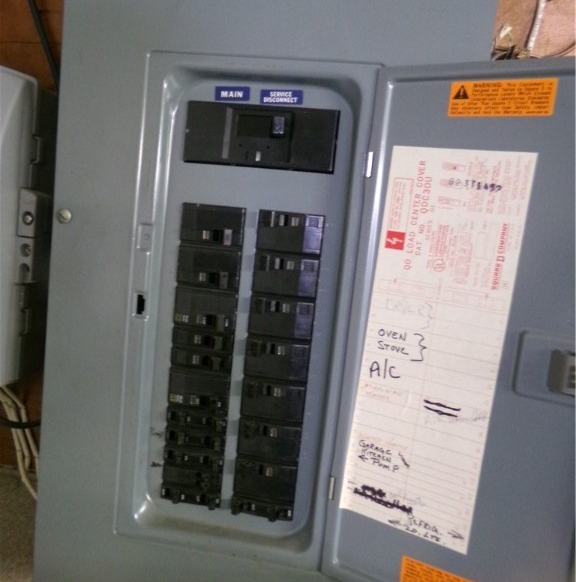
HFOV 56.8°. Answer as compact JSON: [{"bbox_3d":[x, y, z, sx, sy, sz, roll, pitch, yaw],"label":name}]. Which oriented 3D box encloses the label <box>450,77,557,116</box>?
[{"bbox_3d":[0.158,-0.143,0.395,0.073,0.026,0.002,9,7,27],"label":"label"}]

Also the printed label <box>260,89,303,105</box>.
[{"bbox_3d":[-0.005,-0.170,0.469,0.037,0.012,0.002,7,6,7],"label":"printed label"}]

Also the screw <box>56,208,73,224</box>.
[{"bbox_3d":[-0.206,-0.069,0.490,0.013,0.013,0.005,7,6,7],"label":"screw"}]

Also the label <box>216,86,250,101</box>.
[{"bbox_3d":[-0.049,-0.175,0.474,0.031,0.012,0.002,7,6,7],"label":"label"}]

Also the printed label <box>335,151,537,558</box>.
[{"bbox_3d":[0.114,0.046,0.429,0.108,0.314,0.002,11,8,27],"label":"printed label"}]

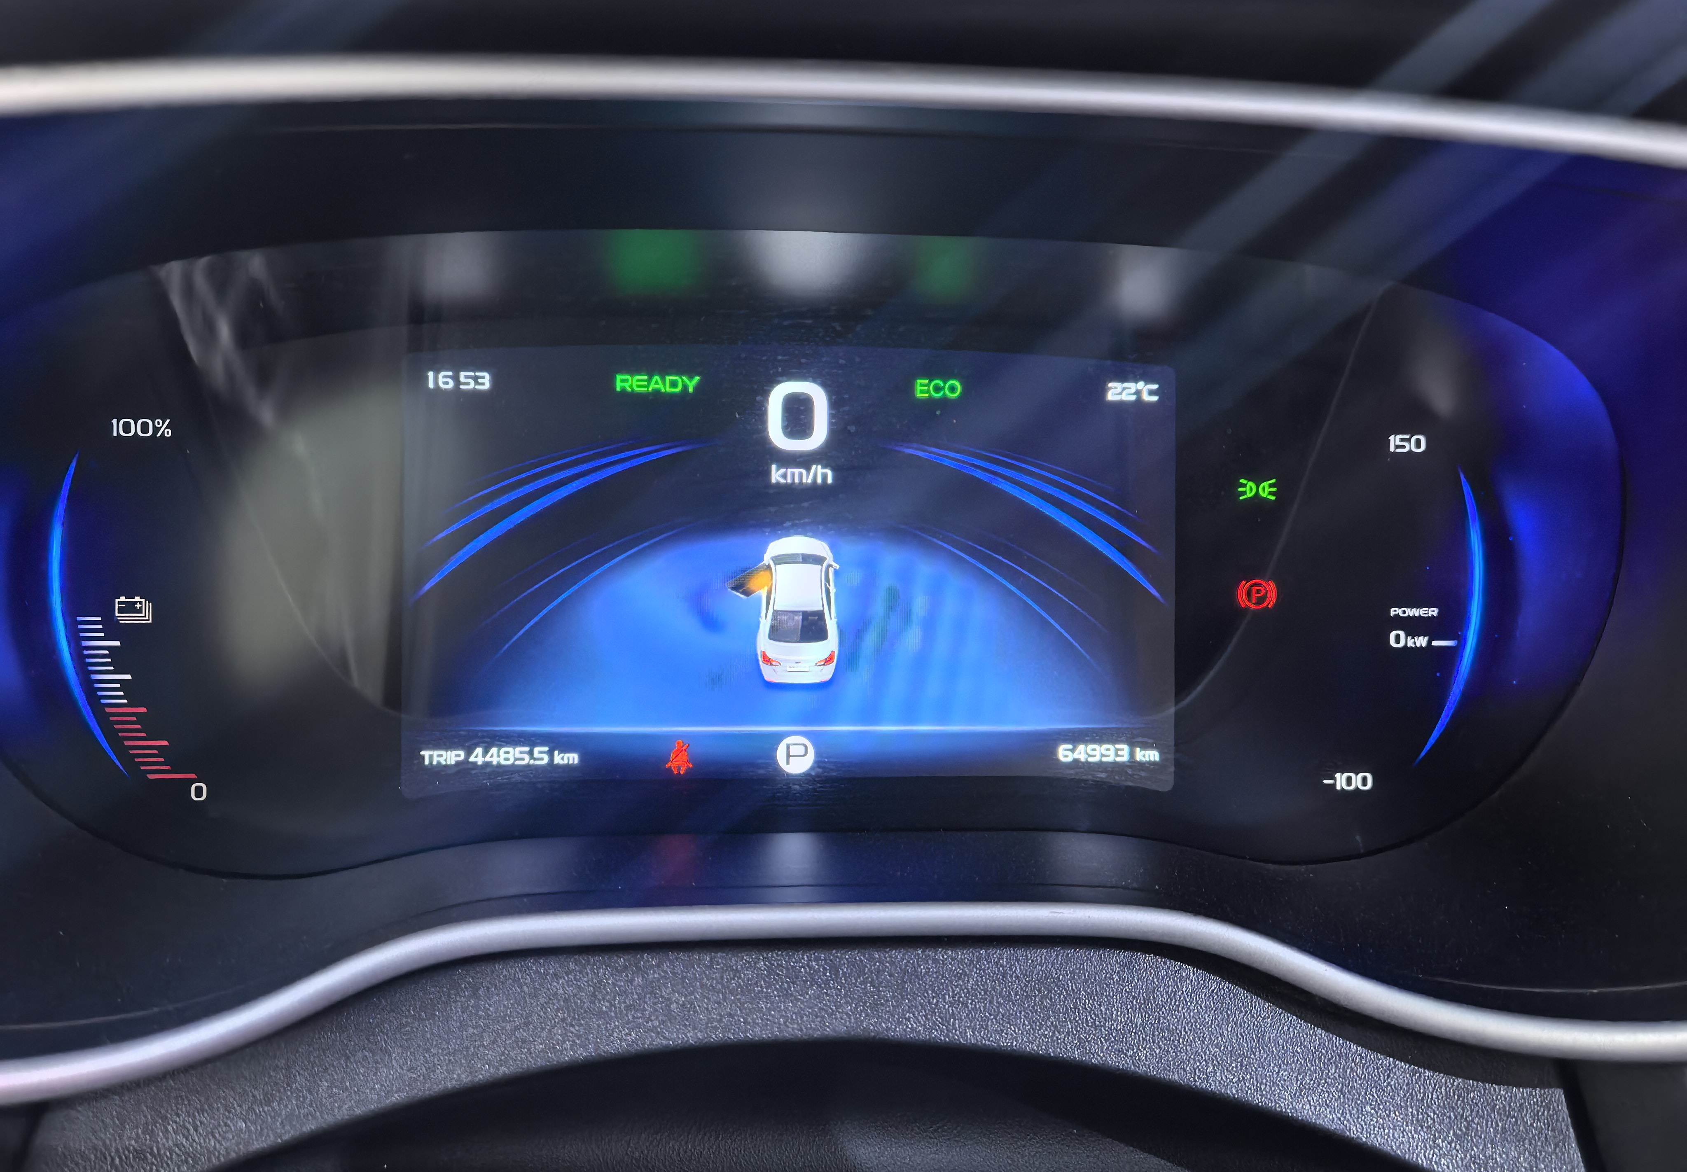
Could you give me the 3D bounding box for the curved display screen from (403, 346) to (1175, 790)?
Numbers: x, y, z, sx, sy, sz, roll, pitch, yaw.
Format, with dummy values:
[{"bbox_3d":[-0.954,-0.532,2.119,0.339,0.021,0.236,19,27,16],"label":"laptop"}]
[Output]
[{"bbox_3d":[-0.011,-0.002,0.274,0.159,0.090,0.014,0,-1,-5],"label":"curved display screen"}]

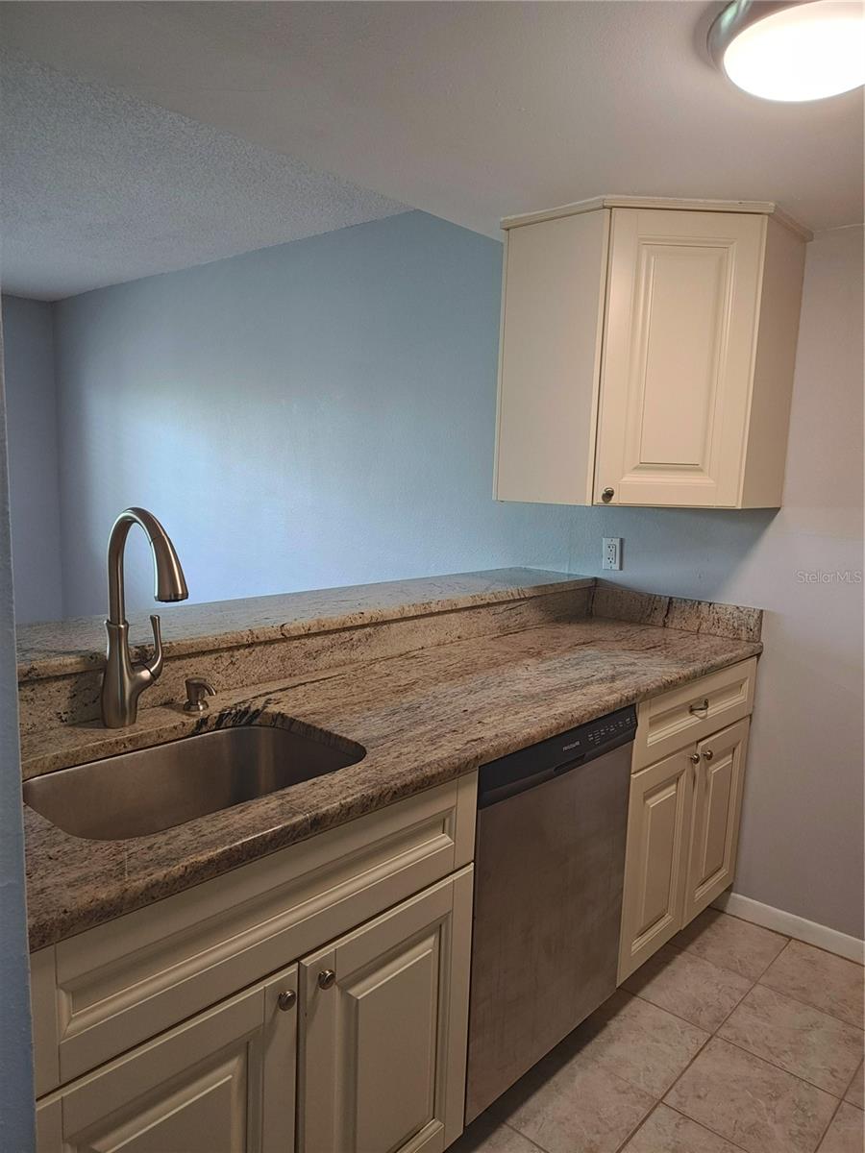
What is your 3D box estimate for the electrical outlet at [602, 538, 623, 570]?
[{"bbox_3d":[0.646,-0.080,2.759,0.071,0.116,0.010,9,10,42],"label":"electrical outlet"}]

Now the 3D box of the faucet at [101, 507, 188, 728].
[{"bbox_3d":[-0.510,0.084,1.427,0.275,0.420,0.122,9,10,42],"label":"faucet"}]

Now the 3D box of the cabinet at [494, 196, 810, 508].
[{"bbox_3d":[0.635,-0.634,2.400,0.860,0.800,0.650,2,8,-2],"label":"cabinet"}]

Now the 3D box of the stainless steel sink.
[{"bbox_3d":[-0.406,0.432,1.327,0.395,0.205,0.575,9,10,42],"label":"stainless steel sink"}]

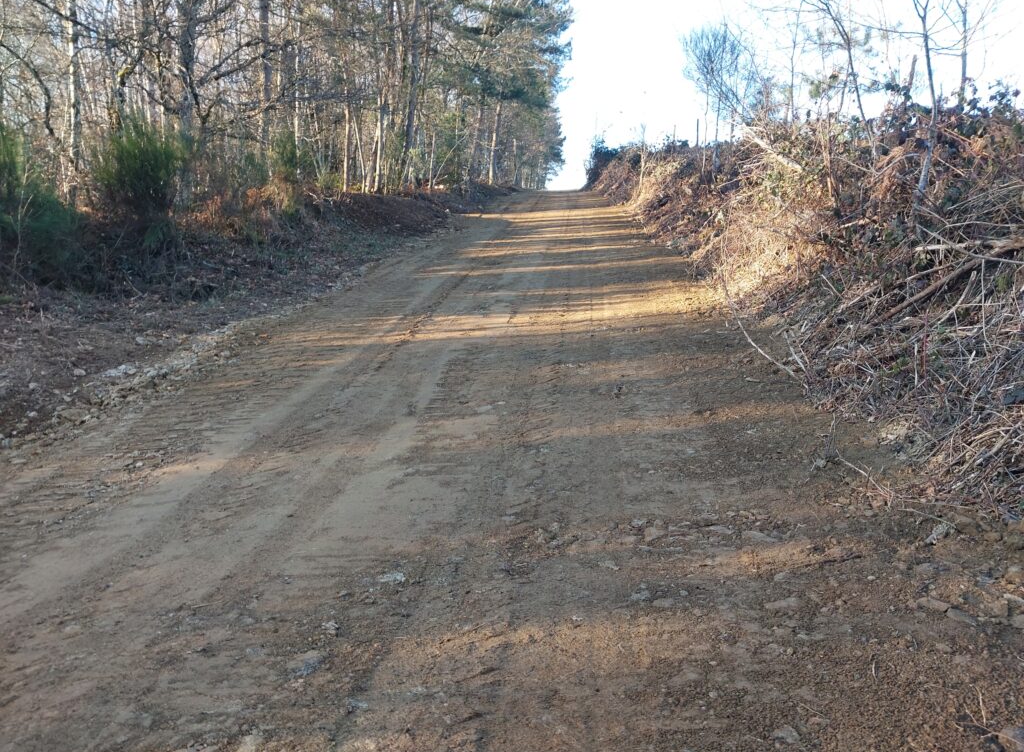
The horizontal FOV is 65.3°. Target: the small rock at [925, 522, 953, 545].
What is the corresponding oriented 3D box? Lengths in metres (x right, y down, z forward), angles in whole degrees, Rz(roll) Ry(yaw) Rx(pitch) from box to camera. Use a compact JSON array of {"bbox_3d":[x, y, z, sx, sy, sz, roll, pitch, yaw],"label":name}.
[{"bbox_3d":[1.807,0.662,3.380,0.120,0.070,0.090,1,12,-5],"label":"small rock"}]

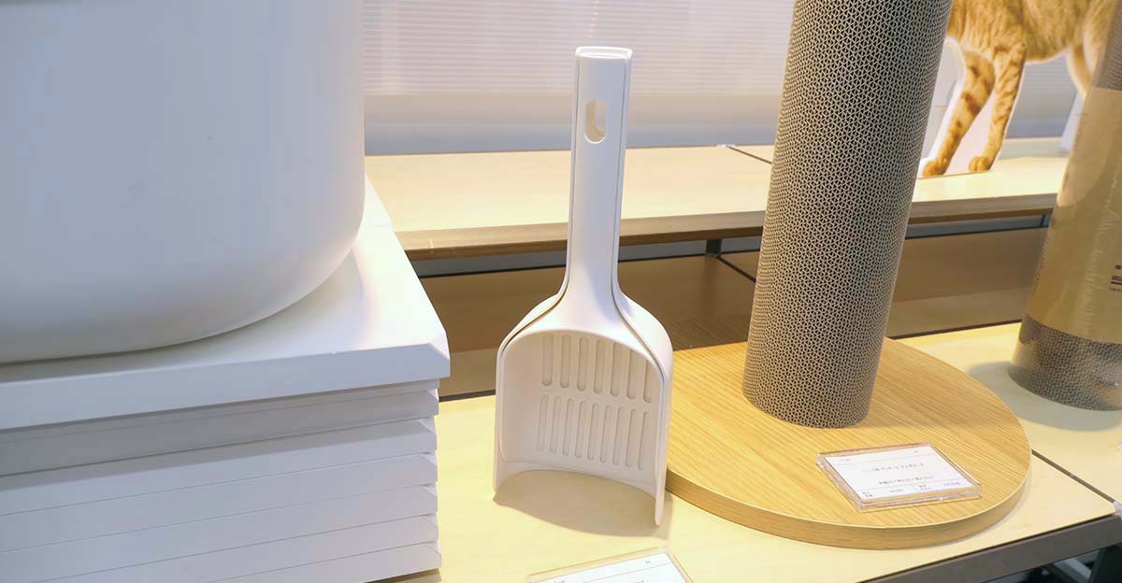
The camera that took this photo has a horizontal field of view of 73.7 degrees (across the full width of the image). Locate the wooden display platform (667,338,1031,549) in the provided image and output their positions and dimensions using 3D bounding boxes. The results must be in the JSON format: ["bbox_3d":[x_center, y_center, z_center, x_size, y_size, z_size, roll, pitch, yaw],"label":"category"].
[{"bbox_3d":[0.212,0.100,0.663,0.350,0.019,0.350,1,22,0],"label":"wooden display platform"}]

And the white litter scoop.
[{"bbox_3d":[0.021,0.000,0.505,0.123,0.314,0.060,7,23,14],"label":"white litter scoop"}]

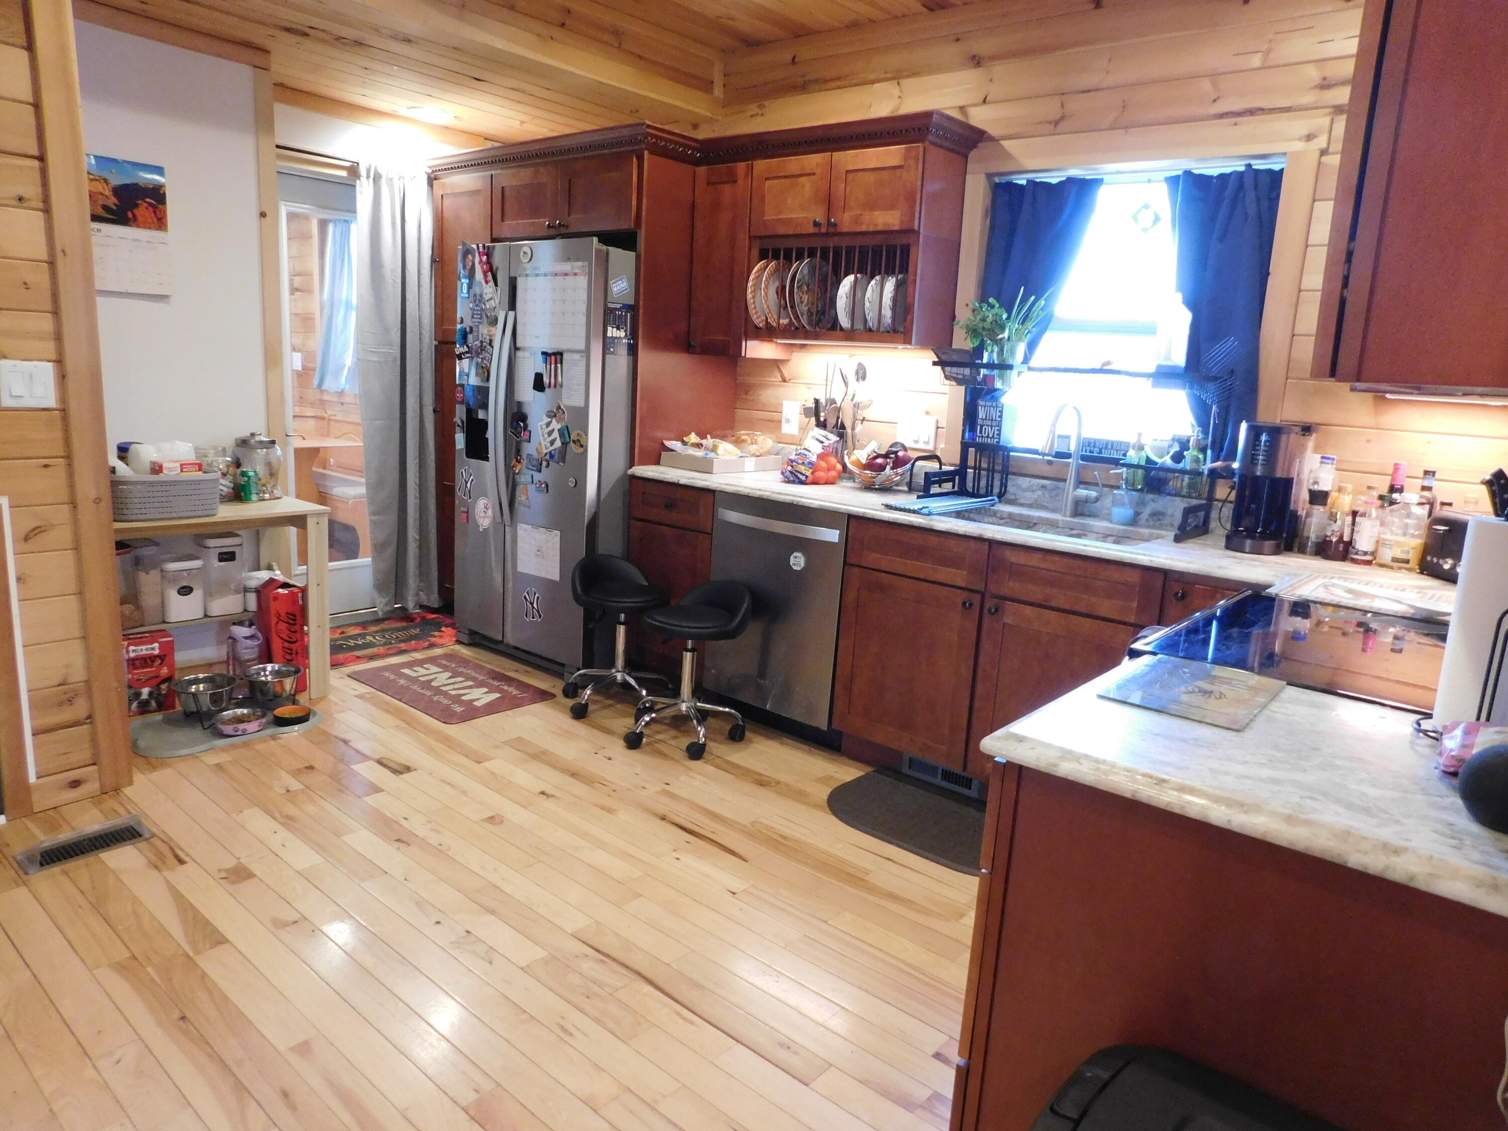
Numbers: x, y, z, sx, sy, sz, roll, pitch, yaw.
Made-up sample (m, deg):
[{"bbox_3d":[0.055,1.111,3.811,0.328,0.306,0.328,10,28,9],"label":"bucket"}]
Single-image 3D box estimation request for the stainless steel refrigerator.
[{"bbox_3d":[-0.732,-0.462,4.414,0.915,1.757,0.840,13,15,40],"label":"stainless steel refrigerator"}]

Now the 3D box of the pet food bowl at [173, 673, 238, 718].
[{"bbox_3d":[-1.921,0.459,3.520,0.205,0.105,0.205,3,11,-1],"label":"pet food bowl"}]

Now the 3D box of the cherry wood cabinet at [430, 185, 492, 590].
[{"bbox_3d":[-1.205,-0.802,4.964,0.465,2.070,0.600,13,14,38],"label":"cherry wood cabinet"}]

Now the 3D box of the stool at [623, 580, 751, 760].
[{"bbox_3d":[-0.235,0.345,3.548,0.430,0.577,0.430,-5,14,-37],"label":"stool"}]

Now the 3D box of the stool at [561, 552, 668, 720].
[{"bbox_3d":[-0.521,0.273,3.897,0.430,0.580,0.430,-7,15,-42],"label":"stool"}]

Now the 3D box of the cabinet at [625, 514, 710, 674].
[{"bbox_3d":[-0.160,0.109,4.221,0.452,0.610,0.590,13,14,38],"label":"cabinet"}]

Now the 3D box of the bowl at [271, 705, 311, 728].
[{"bbox_3d":[-1.625,0.529,3.524,0.128,0.044,0.128,13,15,40],"label":"bowl"}]

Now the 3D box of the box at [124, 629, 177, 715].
[{"bbox_3d":[-2.168,0.388,3.558,0.100,0.275,0.185,14,15,42],"label":"box"}]

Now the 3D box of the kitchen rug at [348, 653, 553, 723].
[{"bbox_3d":[-1.228,0.483,4.070,0.745,0.010,0.485,13,14,38],"label":"kitchen rug"}]

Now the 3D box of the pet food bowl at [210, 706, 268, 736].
[{"bbox_3d":[-1.764,0.536,3.436,0.176,0.050,0.176,3,11,-1],"label":"pet food bowl"}]

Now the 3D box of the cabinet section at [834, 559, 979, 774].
[{"bbox_3d":[0.678,0.292,3.502,0.519,0.585,0.600,12,14,39],"label":"cabinet section"}]

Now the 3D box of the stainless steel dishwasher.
[{"bbox_3d":[0.247,0.143,3.878,0.605,0.800,0.610,13,14,38],"label":"stainless steel dishwasher"}]

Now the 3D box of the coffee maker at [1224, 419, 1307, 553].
[{"bbox_3d":[1.449,-0.225,2.823,0.180,0.355,0.300,11,14,34],"label":"coffee maker"}]

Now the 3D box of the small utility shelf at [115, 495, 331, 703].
[{"bbox_3d":[-2.033,0.152,3.587,0.460,0.725,0.860,13,15,40],"label":"small utility shelf"}]

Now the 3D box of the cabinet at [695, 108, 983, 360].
[{"bbox_3d":[0.264,-1.180,3.775,1.100,0.790,0.400,13,15,40],"label":"cabinet"}]

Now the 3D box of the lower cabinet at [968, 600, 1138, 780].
[{"bbox_3d":[1.086,0.386,3.217,0.530,0.590,0.590,13,14,38],"label":"lower cabinet"}]

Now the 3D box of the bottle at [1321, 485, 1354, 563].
[{"bbox_3d":[1.597,-0.116,2.719,0.070,0.200,0.070,13,15,40],"label":"bottle"}]

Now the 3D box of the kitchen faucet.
[{"bbox_3d":[1.018,-0.327,3.177,0.130,0.367,0.270,13,15,40],"label":"kitchen faucet"}]

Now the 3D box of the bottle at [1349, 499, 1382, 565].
[{"bbox_3d":[1.633,-0.090,2.666,0.064,0.172,0.064,13,15,40],"label":"bottle"}]

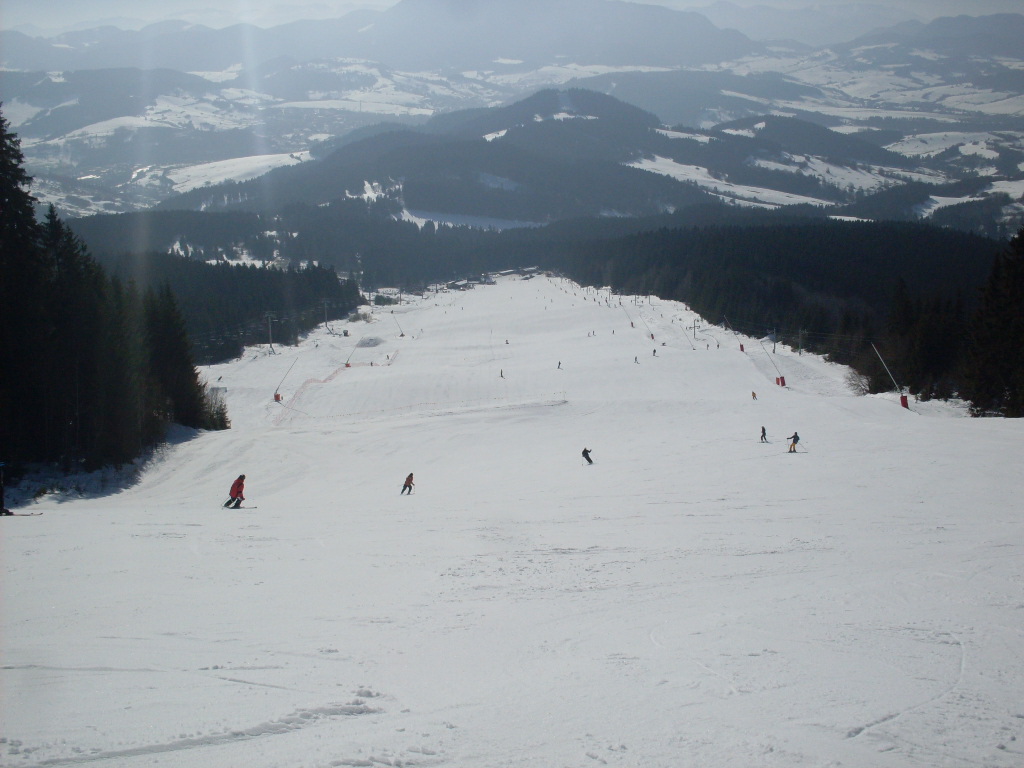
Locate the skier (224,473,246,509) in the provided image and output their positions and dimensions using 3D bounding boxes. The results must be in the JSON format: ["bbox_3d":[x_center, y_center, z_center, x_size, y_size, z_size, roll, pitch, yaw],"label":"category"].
[{"bbox_3d":[-12.053,4.686,49.000,0.850,1.550,0.600,-7,19,-21],"label":"skier"}]

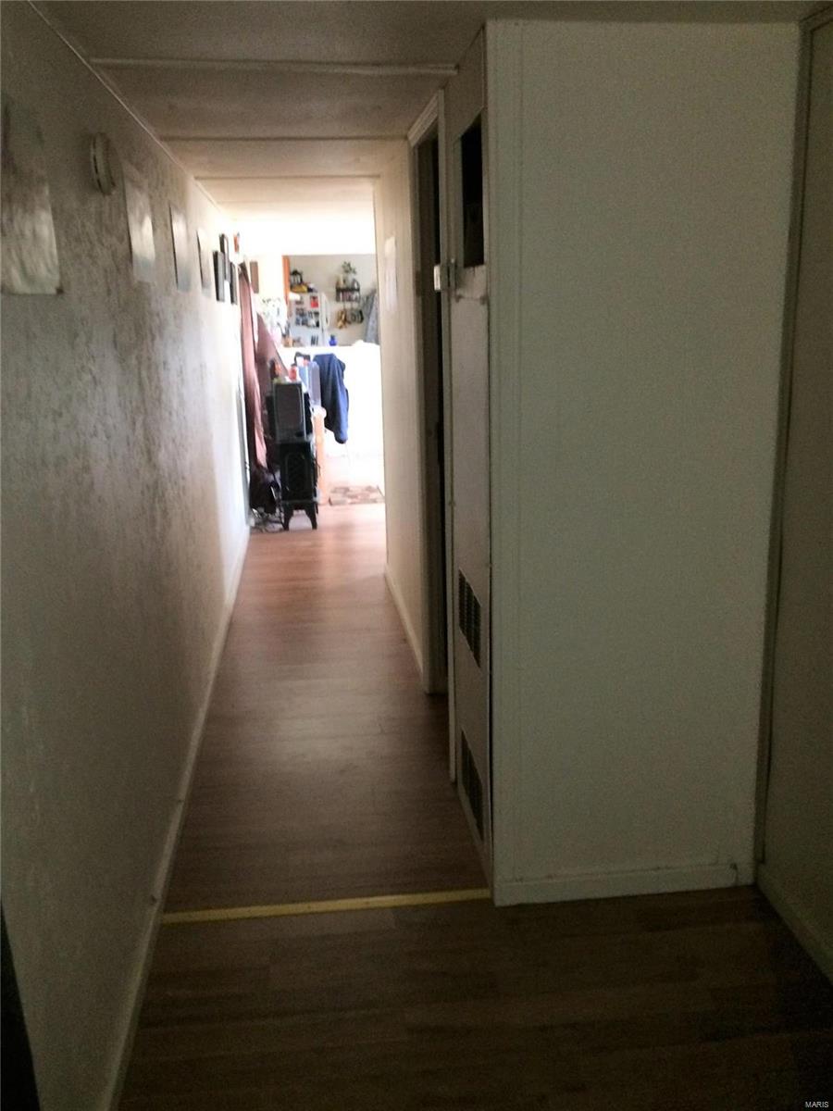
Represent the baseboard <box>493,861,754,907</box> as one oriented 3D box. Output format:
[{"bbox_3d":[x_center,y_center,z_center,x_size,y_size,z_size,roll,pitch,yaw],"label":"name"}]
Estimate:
[{"bbox_3d":[0.568,0.889,2.524,0.723,0.075,0.013,-3,15,-6],"label":"baseboard"}]

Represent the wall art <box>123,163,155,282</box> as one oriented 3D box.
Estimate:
[{"bbox_3d":[-0.797,-0.948,2.693,0.015,0.304,0.376,-3,15,-6],"label":"wall art"}]

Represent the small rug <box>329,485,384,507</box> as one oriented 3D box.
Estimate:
[{"bbox_3d":[-0.512,-0.522,7.992,0.460,0.012,0.767,-3,15,-6],"label":"small rug"}]

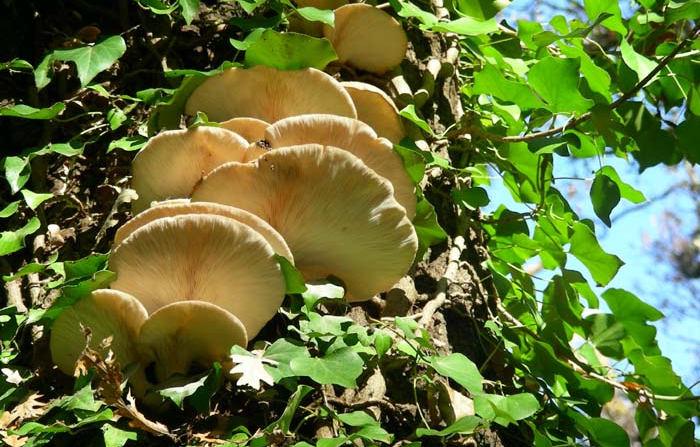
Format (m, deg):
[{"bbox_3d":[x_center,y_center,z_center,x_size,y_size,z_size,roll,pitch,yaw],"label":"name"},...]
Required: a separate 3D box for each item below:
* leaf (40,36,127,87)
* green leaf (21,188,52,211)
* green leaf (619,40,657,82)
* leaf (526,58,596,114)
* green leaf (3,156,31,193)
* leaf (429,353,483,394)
[{"bbox_3d":[-0.248,-0.151,2.790,0.075,0.050,0.016,11,-30,3],"label":"leaf"},{"bbox_3d":[-0.263,-0.020,2.510,0.027,0.013,0.020,0,-25,0],"label":"green leaf"},{"bbox_3d":[0.241,-0.135,2.500,0.027,0.043,0.008,-30,-17,18],"label":"green leaf"},{"bbox_3d":[0.200,-0.130,2.840,0.064,0.056,0.014,0,-12,0],"label":"leaf"},{"bbox_3d":[-0.281,-0.041,2.520,0.024,0.028,0.018,0,-25,0],"label":"green leaf"},{"bbox_3d":[0.087,0.123,2.460,0.051,0.031,0.009,35,-36,8],"label":"leaf"}]

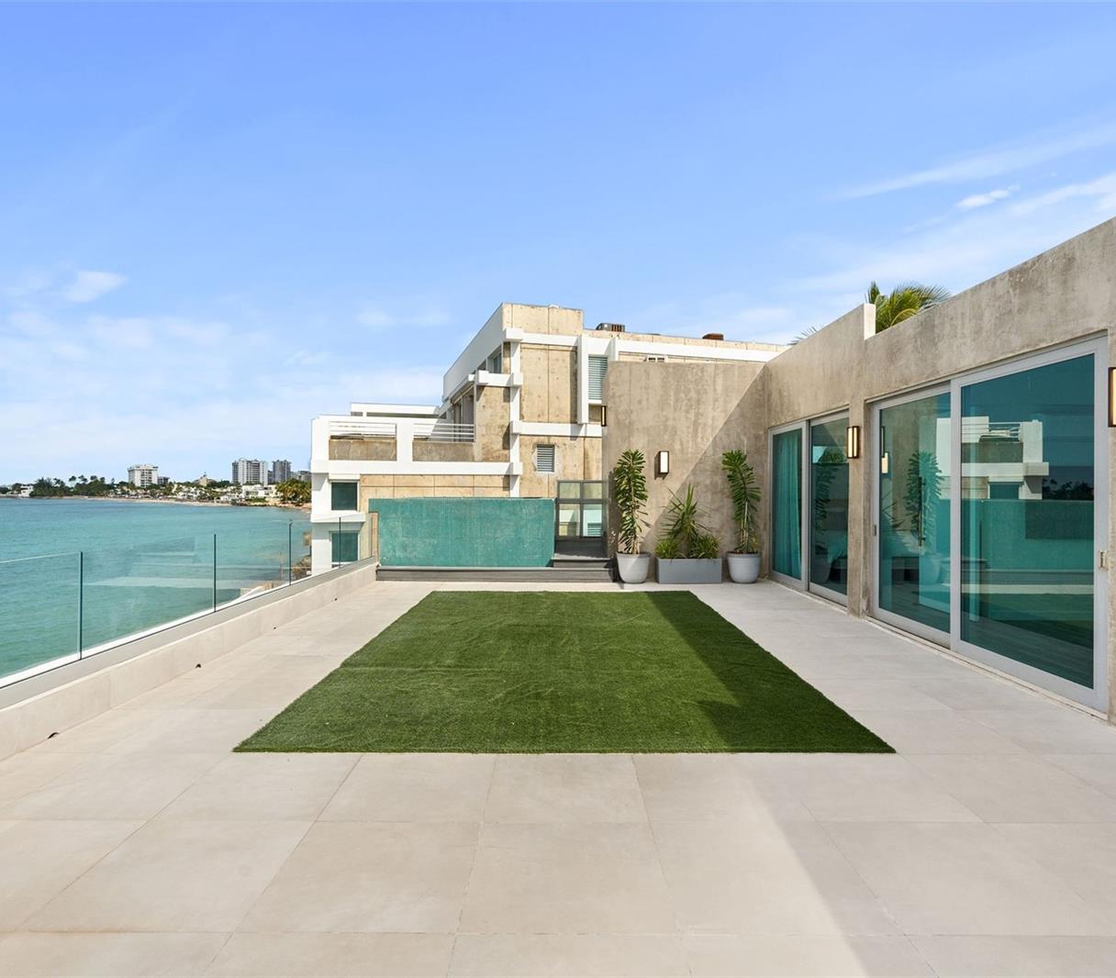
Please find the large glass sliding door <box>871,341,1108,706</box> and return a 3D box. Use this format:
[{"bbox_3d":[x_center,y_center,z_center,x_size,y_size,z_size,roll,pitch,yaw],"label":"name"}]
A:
[{"bbox_3d":[3.602,0.228,5.792,0.140,2.440,3.190,0,0,0],"label":"large glass sliding door"}]

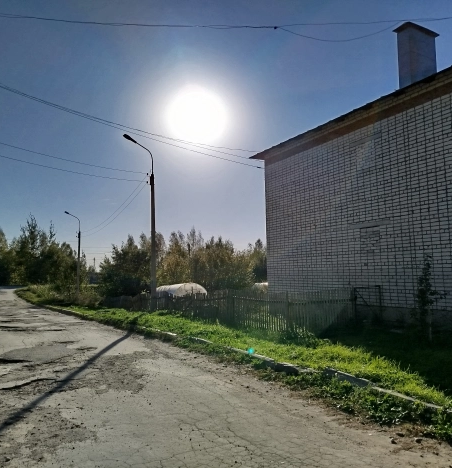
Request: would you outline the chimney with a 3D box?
[{"bbox_3d":[6.758,-5.947,15.175,1.558,2.240,0.661,2,-6,-29],"label":"chimney"}]

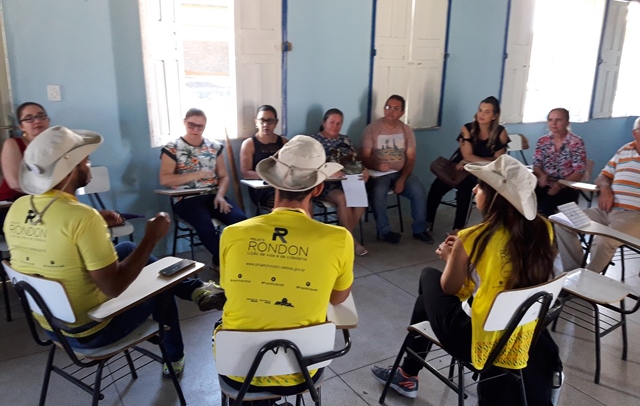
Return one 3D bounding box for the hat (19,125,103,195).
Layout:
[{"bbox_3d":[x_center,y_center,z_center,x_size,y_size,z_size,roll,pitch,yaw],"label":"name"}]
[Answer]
[{"bbox_3d":[-1.002,-0.172,2.016,0.290,0.160,0.360,12,48,35],"label":"hat"}]

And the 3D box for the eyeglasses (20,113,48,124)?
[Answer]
[{"bbox_3d":[-1.708,-0.501,3.045,0.135,0.045,0.140,12,25,36],"label":"eyeglasses"}]

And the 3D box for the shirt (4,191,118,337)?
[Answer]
[{"bbox_3d":[-1.066,0.267,2.133,0.470,0.580,0.320,9,17,27],"label":"shirt"}]

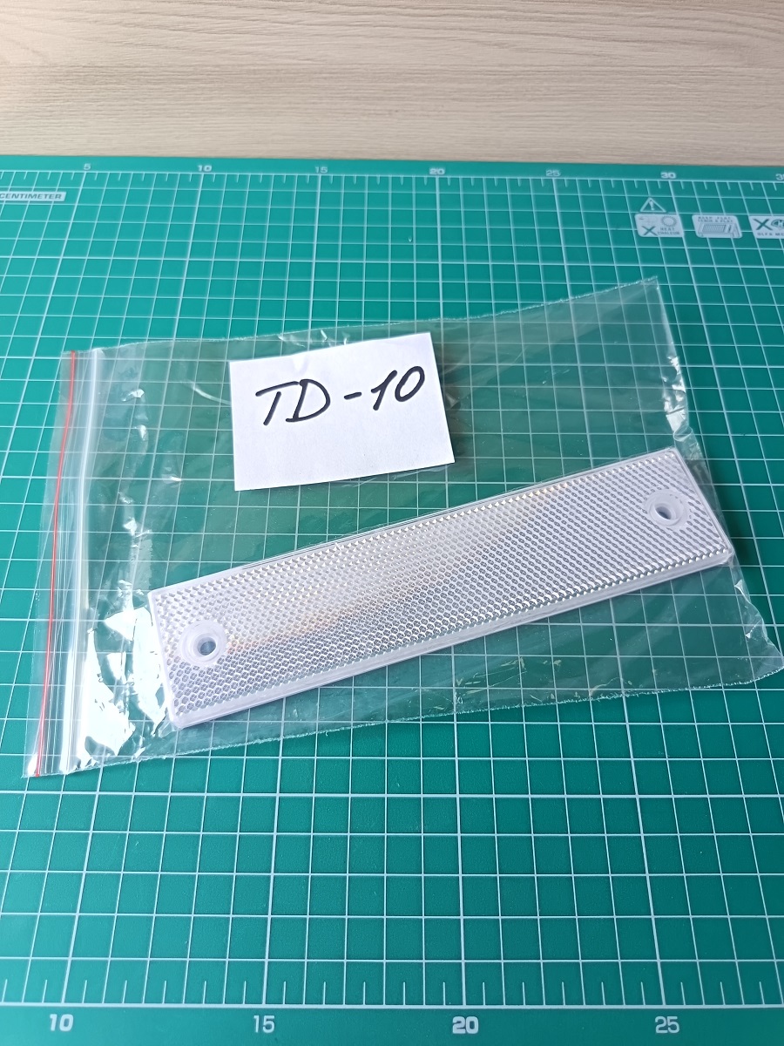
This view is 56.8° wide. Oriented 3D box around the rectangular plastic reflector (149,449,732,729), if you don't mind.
[{"bbox_3d":[0.017,0.017,0.228,0.179,0.007,0.042,-15,65,-8],"label":"rectangular plastic reflector"}]

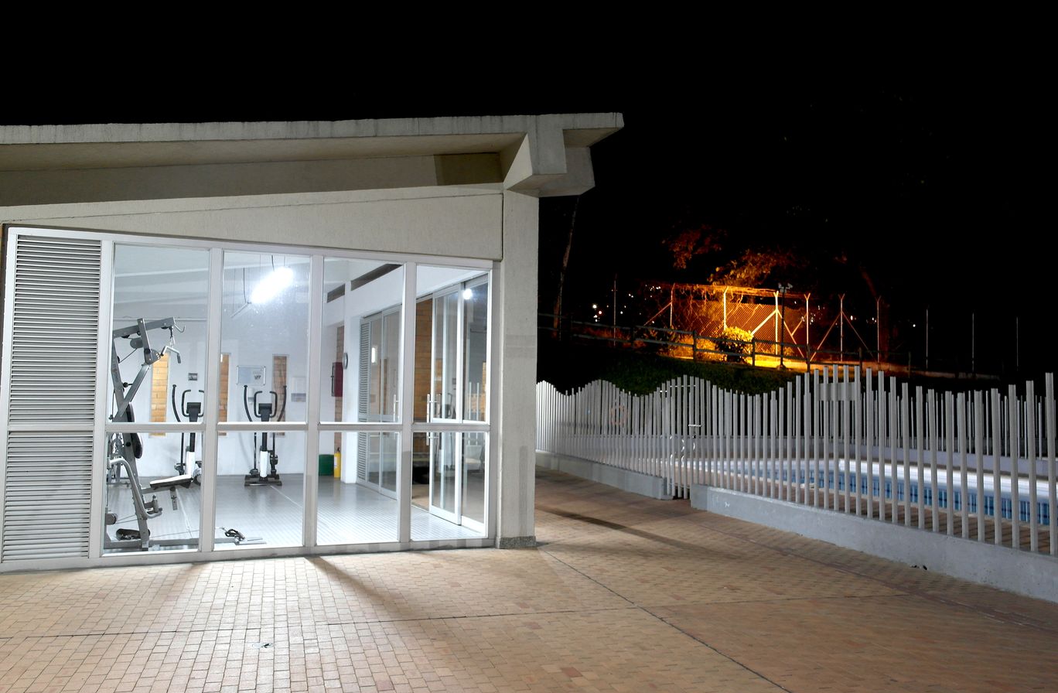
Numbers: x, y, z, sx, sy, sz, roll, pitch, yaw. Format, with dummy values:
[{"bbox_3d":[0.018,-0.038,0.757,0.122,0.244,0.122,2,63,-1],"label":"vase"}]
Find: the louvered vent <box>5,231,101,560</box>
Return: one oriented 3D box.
[{"bbox_3d":[-3.958,0.420,7.335,0.633,2.682,0.091,2,-3,-20],"label":"louvered vent"}]

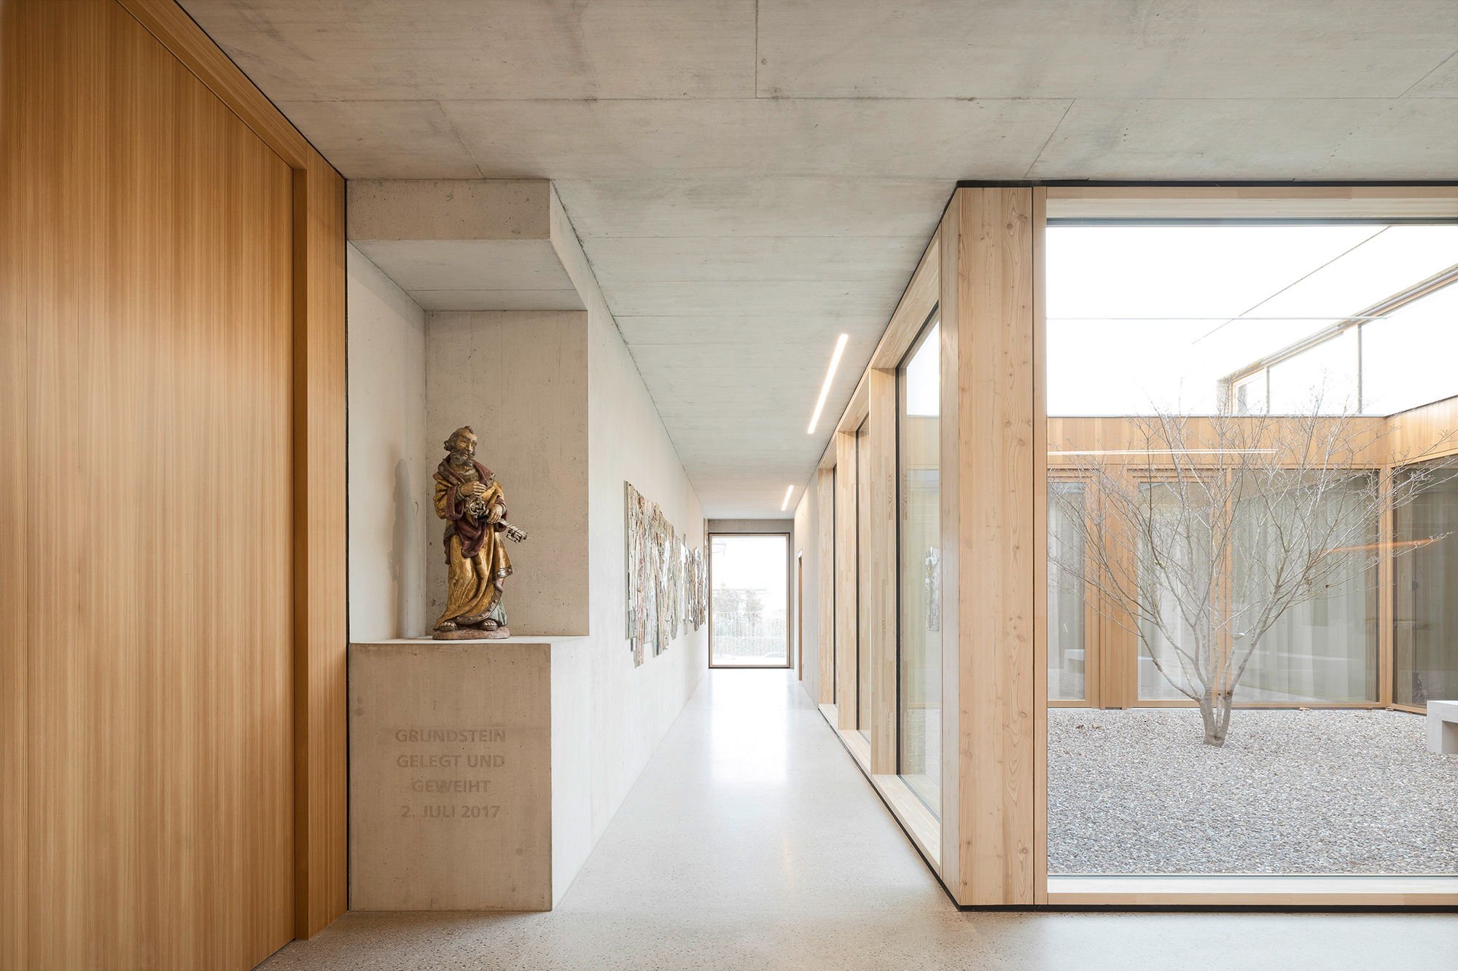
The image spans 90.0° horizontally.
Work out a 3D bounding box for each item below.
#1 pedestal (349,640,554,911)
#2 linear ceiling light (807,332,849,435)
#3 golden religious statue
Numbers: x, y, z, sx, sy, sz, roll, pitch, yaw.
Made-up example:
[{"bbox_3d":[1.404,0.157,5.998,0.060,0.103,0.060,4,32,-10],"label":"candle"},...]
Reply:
[{"bbox_3d":[-1.060,1.160,3.140,0.780,1.030,0.680,0,-5,1],"label":"pedestal"},{"bbox_3d":[0.734,-0.719,5.638,0.055,0.050,2.542,0,-9,2],"label":"linear ceiling light"},{"bbox_3d":[-1.110,0.206,3.220,0.420,0.930,0.290,2,-5,-21],"label":"golden religious statue"}]

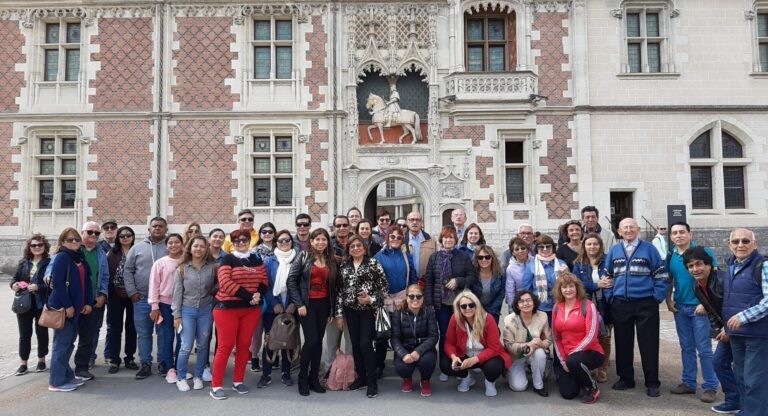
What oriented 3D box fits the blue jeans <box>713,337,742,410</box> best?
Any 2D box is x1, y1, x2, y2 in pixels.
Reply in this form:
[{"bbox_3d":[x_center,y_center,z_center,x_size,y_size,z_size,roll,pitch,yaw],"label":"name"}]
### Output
[{"bbox_3d":[3.093,1.396,5.120,0.420,0.788,0.380,2,-4,-31],"label":"blue jeans"}]

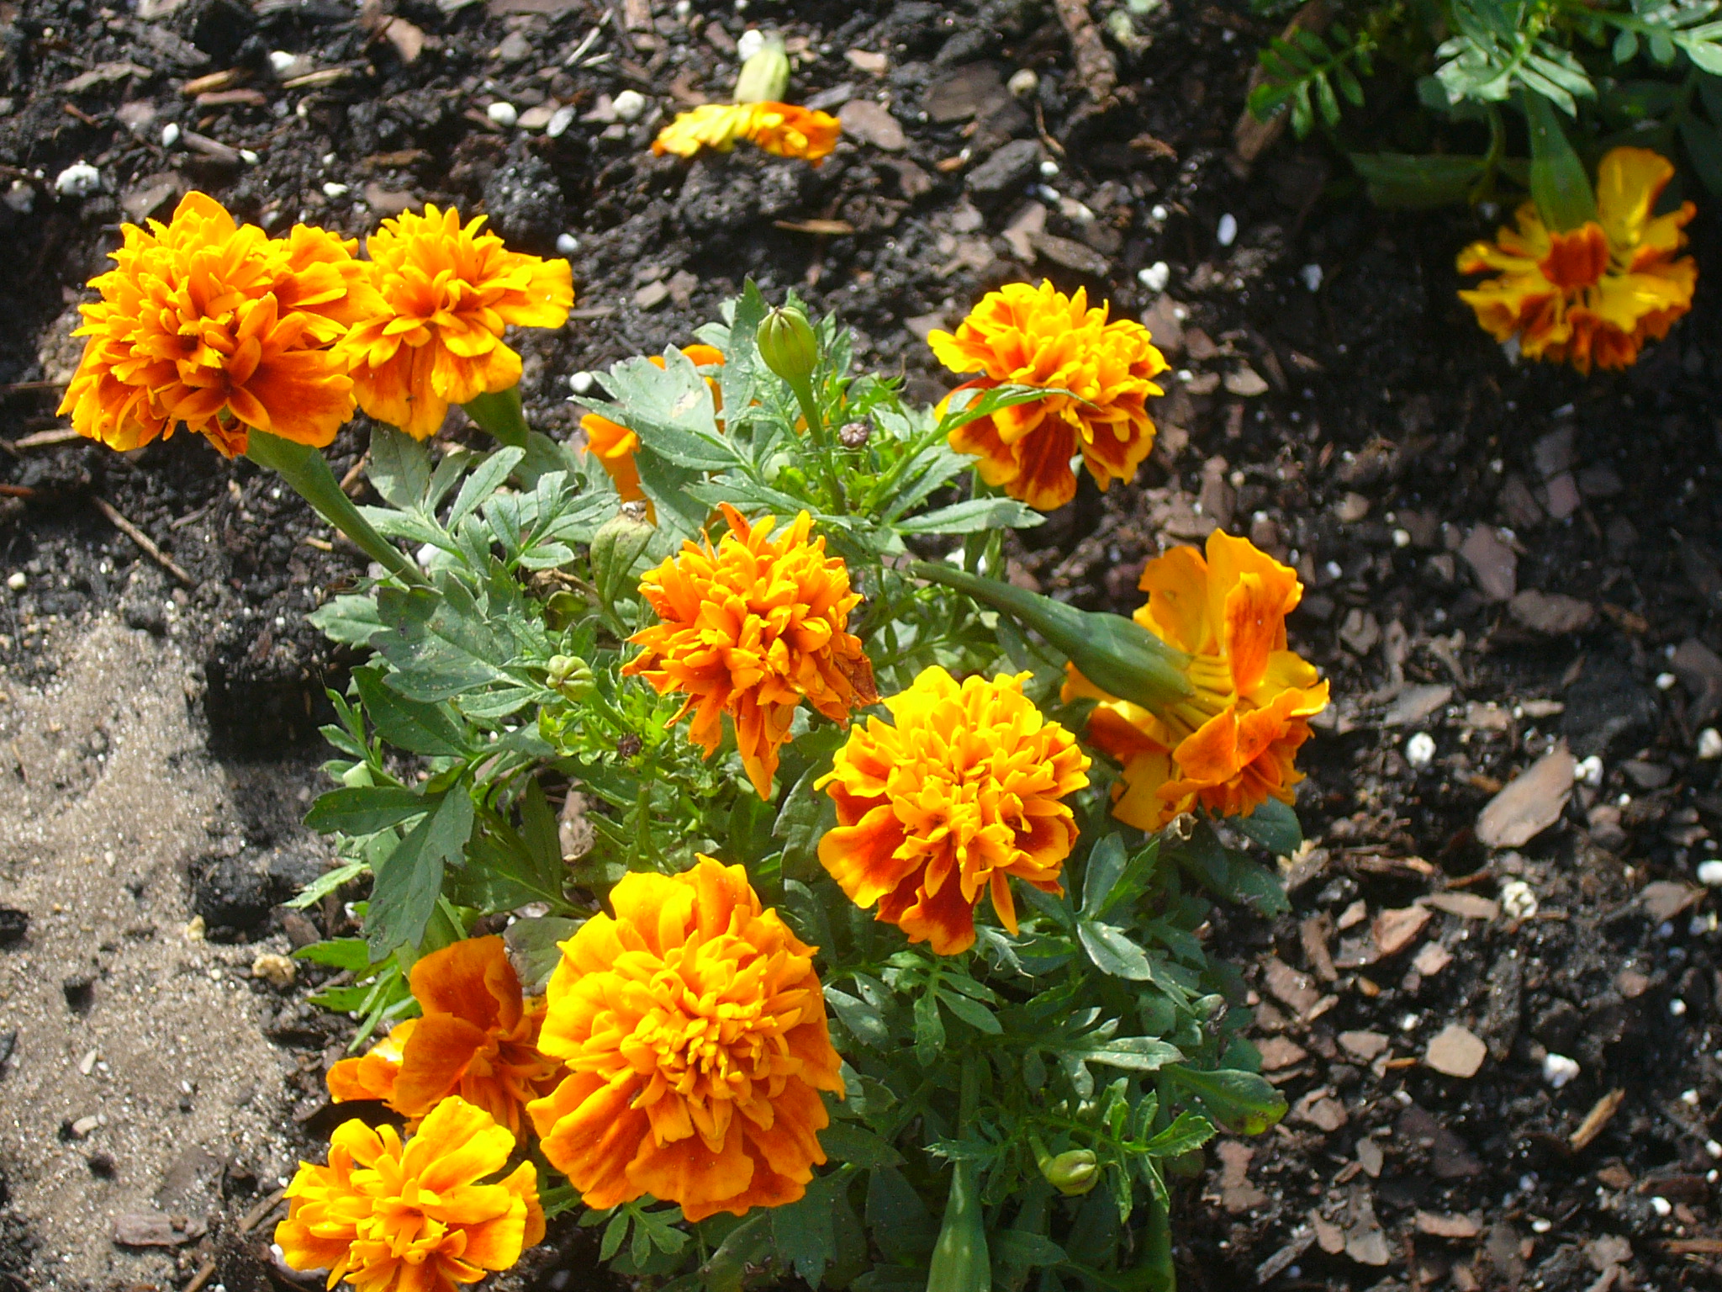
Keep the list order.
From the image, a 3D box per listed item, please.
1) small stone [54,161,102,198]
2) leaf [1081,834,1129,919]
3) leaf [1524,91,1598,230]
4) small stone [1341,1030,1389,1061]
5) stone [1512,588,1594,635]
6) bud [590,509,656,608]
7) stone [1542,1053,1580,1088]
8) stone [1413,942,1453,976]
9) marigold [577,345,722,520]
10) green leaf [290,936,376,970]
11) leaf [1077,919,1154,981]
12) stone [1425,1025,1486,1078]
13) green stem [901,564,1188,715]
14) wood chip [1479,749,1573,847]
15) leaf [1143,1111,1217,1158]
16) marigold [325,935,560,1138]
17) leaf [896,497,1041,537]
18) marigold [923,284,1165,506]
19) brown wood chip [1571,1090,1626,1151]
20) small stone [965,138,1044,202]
[{"bbox_3d":[-0.181,-0.107,0.991,0.009,0.008,0.009,-35,57,-28],"label":"small stone"},{"bbox_3d":[0.047,0.045,0.830,0.009,0.003,0.018,13,66,19],"label":"leaf"},{"bbox_3d":[0.153,-0.106,0.935,0.013,0.032,0.011,-14,23,6],"label":"leaf"},{"bbox_3d":[0.102,0.081,0.866,0.010,0.004,0.006,0,45,0],"label":"small stone"},{"bbox_3d":[0.145,-0.007,0.902,0.015,0.007,0.009,22,52,19],"label":"stone"},{"bbox_3d":[-0.044,-0.016,0.795,0.011,0.018,0.011,13,30,-6],"label":"bud"},{"bbox_3d":[0.143,0.087,0.874,0.007,0.006,0.007,0,50,0],"label":"stone"},{"bbox_3d":[0.118,0.065,0.882,0.008,0.004,0.006,0,45,0],"label":"stone"},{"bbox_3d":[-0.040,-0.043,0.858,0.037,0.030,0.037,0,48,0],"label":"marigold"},{"bbox_3d":[-0.098,0.058,0.800,0.018,0.004,0.008,-1,30,-1],"label":"green leaf"},{"bbox_3d":[0.048,0.058,0.811,0.018,0.004,0.008,37,58,19],"label":"leaf"},{"bbox_3d":[0.115,0.078,0.826,0.010,0.006,0.011,18,50,15],"label":"stone"},{"bbox_3d":[0.033,-0.002,0.755,0.056,0.013,0.013,23,5,-12],"label":"green stem"},{"bbox_3d":[0.133,0.032,0.848,0.028,0.004,0.011,-39,67,-20],"label":"wood chip"},{"bbox_3d":[0.059,0.092,0.795,0.015,0.005,0.006,-18,52,-14],"label":"leaf"},{"bbox_3d":[-0.078,0.074,0.810,0.035,0.046,0.046,-8,46,-8],"label":"marigold"},{"bbox_3d":[0.022,-0.026,0.865,0.031,0.004,0.009,0,45,0],"label":"leaf"},{"bbox_3d":[0.035,-0.047,0.808,0.045,0.034,0.045,4,51,-5],"label":"marigold"},{"bbox_3d":[0.141,0.090,0.820,0.004,0.004,0.017,34,58,25],"label":"brown wood chip"},{"bbox_3d":[0.034,-0.114,1.030,0.021,0.009,0.013,-33,54,-29],"label":"small stone"}]

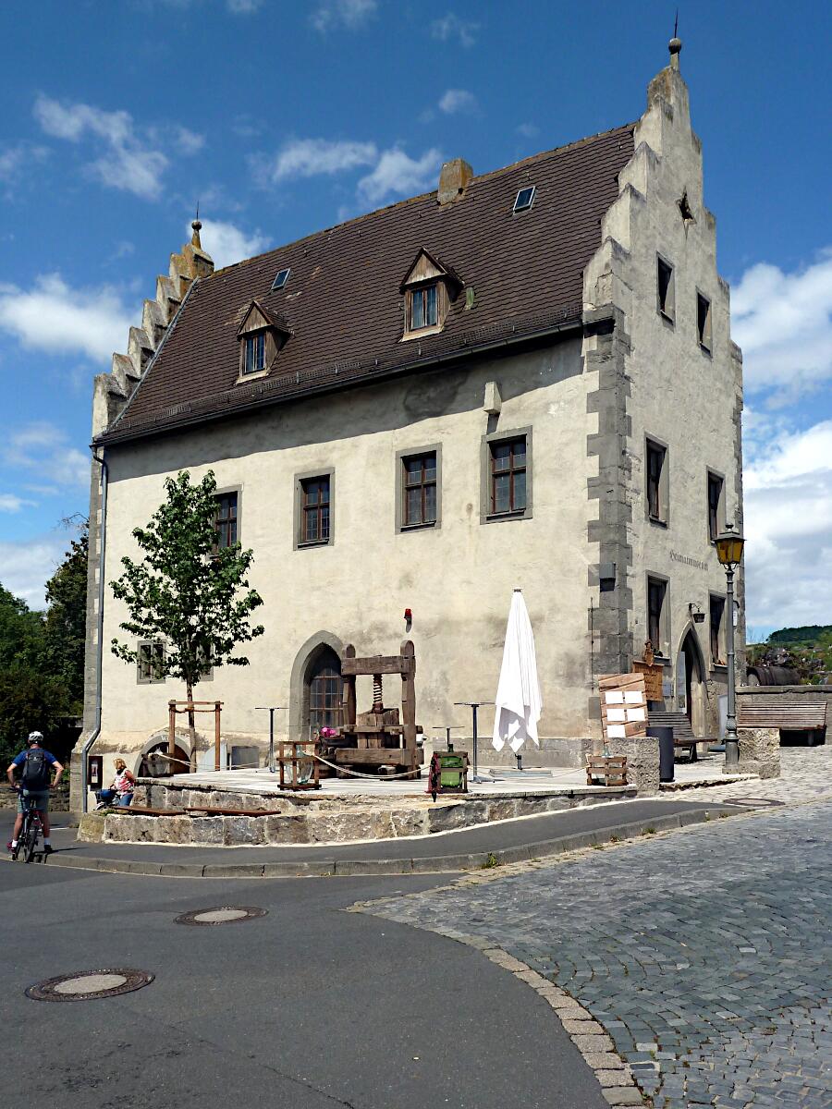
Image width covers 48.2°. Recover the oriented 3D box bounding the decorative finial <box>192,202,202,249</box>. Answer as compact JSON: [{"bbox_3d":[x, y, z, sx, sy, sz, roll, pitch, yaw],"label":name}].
[{"bbox_3d":[-6.331,-9.517,26.800,0.290,1.450,0.290,-1,-10,0],"label":"decorative finial"}]

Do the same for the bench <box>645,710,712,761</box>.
[{"bbox_3d":[4.604,3.163,16.100,0.650,0.850,1.750,-7,-11,40],"label":"bench"}]

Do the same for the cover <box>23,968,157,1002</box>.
[{"bbox_3d":[-2.062,2.723,5.880,0.770,0.040,0.770,-2,-10,0],"label":"cover"}]

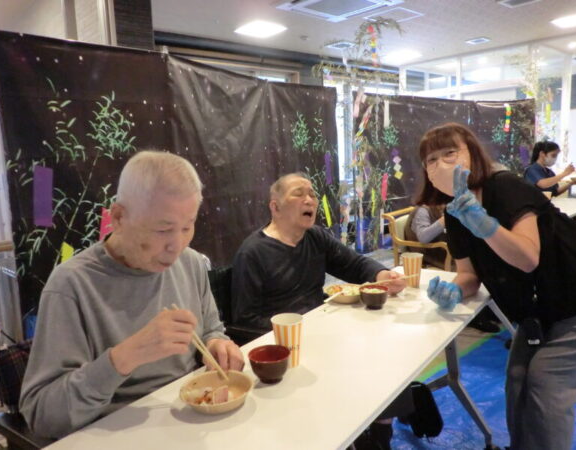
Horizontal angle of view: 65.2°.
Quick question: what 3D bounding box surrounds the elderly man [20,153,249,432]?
[{"bbox_3d":[-0.265,0.481,1.043,0.680,1.240,0.520,5,12,38],"label":"elderly man"}]

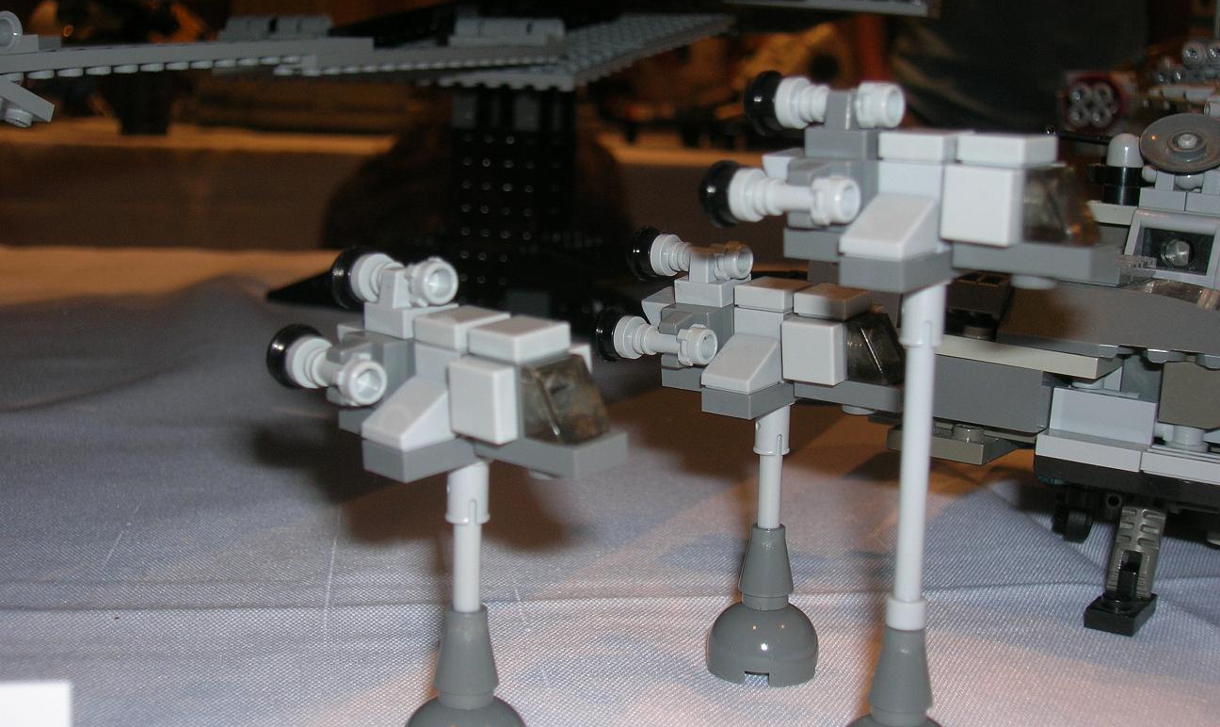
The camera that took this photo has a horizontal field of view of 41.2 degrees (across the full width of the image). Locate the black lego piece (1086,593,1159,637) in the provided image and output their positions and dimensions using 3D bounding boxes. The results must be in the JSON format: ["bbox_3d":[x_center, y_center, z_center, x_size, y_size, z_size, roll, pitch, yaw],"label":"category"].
[{"bbox_3d":[0.085,0.041,0.269,0.008,0.003,0.015,7,10,31],"label":"black lego piece"}]

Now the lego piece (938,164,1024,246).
[{"bbox_3d":[0.040,-0.017,0.174,0.008,0.008,0.003,9,15,40],"label":"lego piece"}]

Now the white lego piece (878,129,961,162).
[{"bbox_3d":[0.036,-0.024,0.182,0.008,0.003,0.008,9,15,39],"label":"white lego piece"}]

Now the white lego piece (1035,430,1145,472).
[{"bbox_3d":[0.074,0.013,0.248,0.016,0.003,0.008,9,15,34],"label":"white lego piece"}]

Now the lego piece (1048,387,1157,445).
[{"bbox_3d":[0.075,0.008,0.246,0.016,0.006,0.004,10,14,36],"label":"lego piece"}]

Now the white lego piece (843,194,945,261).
[{"bbox_3d":[0.031,-0.015,0.178,0.008,0.006,0.008,9,15,39],"label":"white lego piece"}]

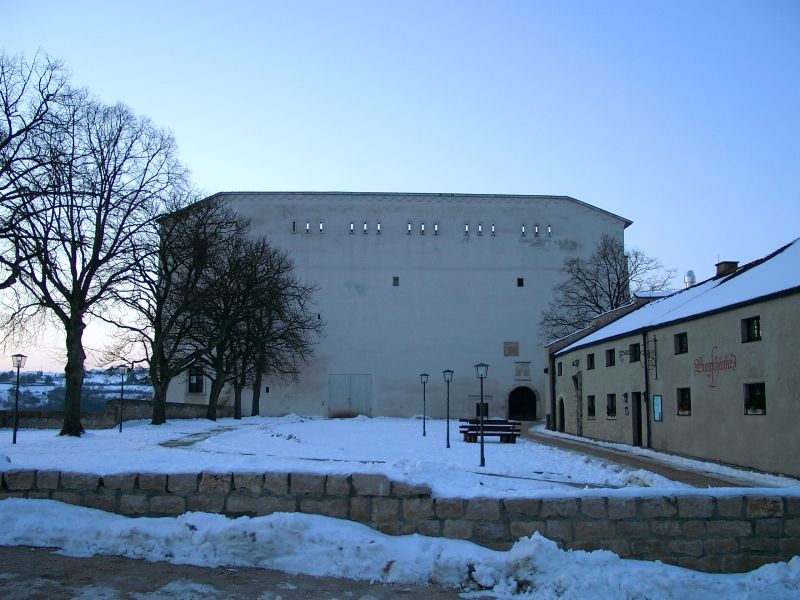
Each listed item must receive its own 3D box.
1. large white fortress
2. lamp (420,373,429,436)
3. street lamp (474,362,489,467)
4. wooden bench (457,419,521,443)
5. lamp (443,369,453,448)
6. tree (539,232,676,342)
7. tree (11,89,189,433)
[{"bbox_3d":[-0.607,1.245,66.425,35.784,17.140,15.000,1,-7,-2],"label":"large white fortress"},{"bbox_3d":[1.201,5.079,37.992,0.450,3.000,0.450,0,-7,0],"label":"lamp"},{"bbox_3d":[2.445,3.372,23.126,0.450,3.000,0.450,0,-7,0],"label":"street lamp"},{"bbox_3d":[3.837,5.620,33.655,2.550,0.920,1.000,0,-7,0],"label":"wooden bench"},{"bbox_3d":[1.883,4.220,30.394,0.450,3.000,0.450,0,-7,0],"label":"lamp"},{"bbox_3d":[13.602,1.689,51.758,8.600,12.228,8.300,0,-7,0],"label":"tree"},{"bbox_3d":[-12.425,-1.634,32.383,6.805,14.242,7.000,0,-7,0],"label":"tree"}]

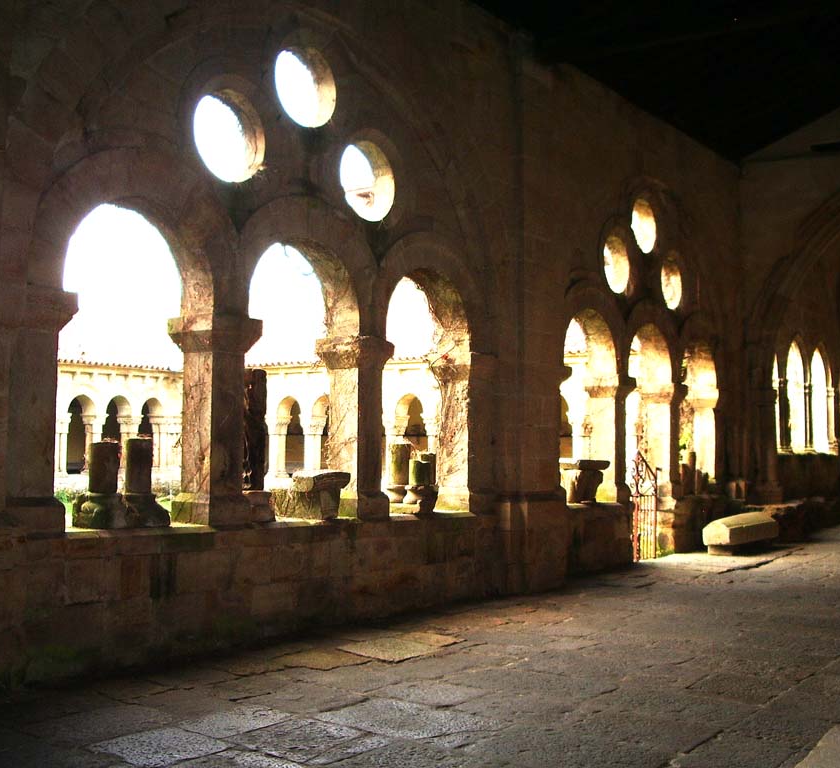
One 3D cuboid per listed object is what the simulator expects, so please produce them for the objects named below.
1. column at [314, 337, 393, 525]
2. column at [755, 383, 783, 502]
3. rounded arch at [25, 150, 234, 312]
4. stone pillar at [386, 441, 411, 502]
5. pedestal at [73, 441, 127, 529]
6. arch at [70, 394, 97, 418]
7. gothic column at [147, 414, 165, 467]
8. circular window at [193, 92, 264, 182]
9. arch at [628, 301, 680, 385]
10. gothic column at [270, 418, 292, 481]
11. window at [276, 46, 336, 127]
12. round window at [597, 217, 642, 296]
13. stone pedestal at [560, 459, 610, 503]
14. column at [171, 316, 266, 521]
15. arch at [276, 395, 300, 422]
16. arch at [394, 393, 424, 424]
[{"bbox_3d":[-0.619,0.430,9.897,0.530,1.690,0.550,-3,-5,36],"label":"column"},{"bbox_3d":[6.275,1.072,18.853,0.380,2.150,0.500,-3,-5,37],"label":"column"},{"bbox_3d":[-2.224,-1.174,7.860,0.420,1.170,1.880,-3,-5,36],"label":"rounded arch"},{"bbox_3d":[-0.212,0.940,10.950,0.300,0.635,0.300,0,-4,0],"label":"stone pillar"},{"bbox_3d":[-2.447,0.785,7.919,0.310,0.640,0.310,-3,-5,37],"label":"pedestal"},{"bbox_3d":[-11.115,0.734,33.800,0.600,0.780,1.000,-3,-5,40],"label":"arch"},{"bbox_3d":[-8.246,1.862,32.402,0.550,1.660,0.420,-3,-5,37],"label":"gothic column"},{"bbox_3d":[-1.651,-2.018,8.553,0.270,0.790,0.790,-3,-5,36],"label":"circular window"},{"bbox_3d":[3.191,-0.631,15.293,0.420,1.220,1.820,-3,-5,37],"label":"arch"},{"bbox_3d":[-4.195,1.910,31.136,0.420,1.820,0.550,-3,-5,37],"label":"gothic column"},{"bbox_3d":[-1.111,-2.645,9.322,0.270,0.790,0.790,-3,-5,36],"label":"window"},{"bbox_3d":[2.674,-1.744,14.751,0.400,1.100,1.100,-3,-5,37],"label":"round window"},{"bbox_3d":[2.181,1.314,13.953,0.450,0.600,0.800,-3,-5,37],"label":"stone pedestal"},{"bbox_3d":[-1.744,0.308,8.755,0.560,1.740,0.540,-3,-5,37],"label":"column"},{"bbox_3d":[-3.722,0.712,30.763,0.880,0.780,0.600,-2,-5,28],"label":"arch"},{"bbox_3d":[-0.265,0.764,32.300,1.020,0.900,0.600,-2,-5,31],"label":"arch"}]

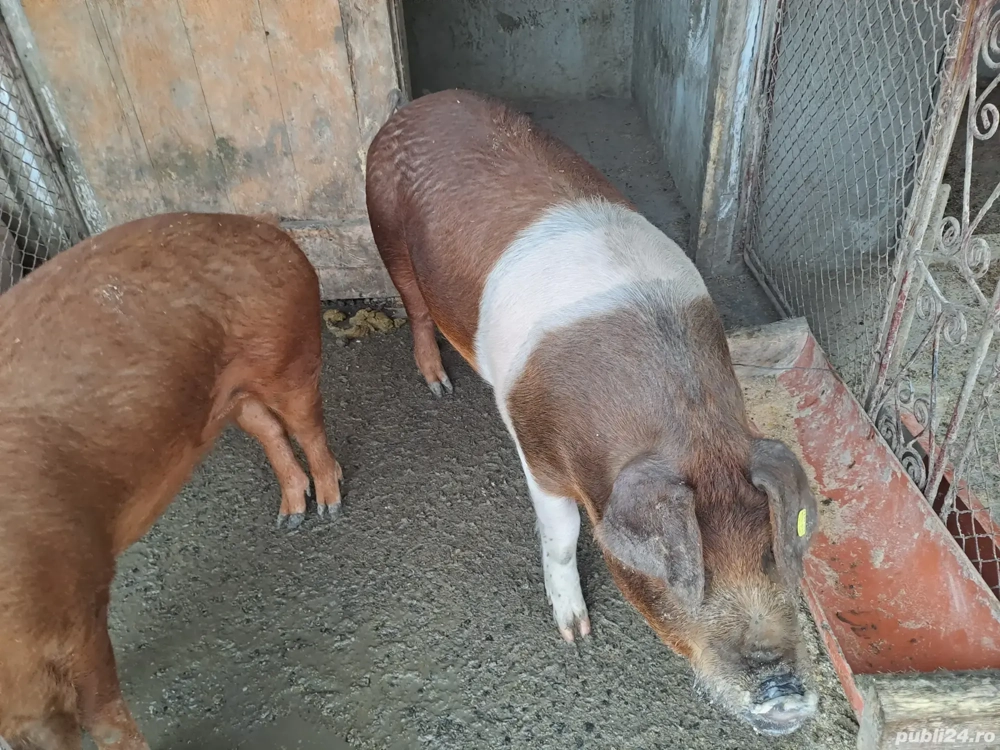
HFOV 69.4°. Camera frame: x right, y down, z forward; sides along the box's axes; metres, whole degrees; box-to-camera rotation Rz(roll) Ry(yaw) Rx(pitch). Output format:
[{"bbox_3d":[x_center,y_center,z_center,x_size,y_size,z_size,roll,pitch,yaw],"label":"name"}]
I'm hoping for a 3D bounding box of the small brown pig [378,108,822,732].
[{"bbox_3d":[0.091,-0.111,1.657,0.427,0.762,1.758,-15,35,-15],"label":"small brown pig"}]

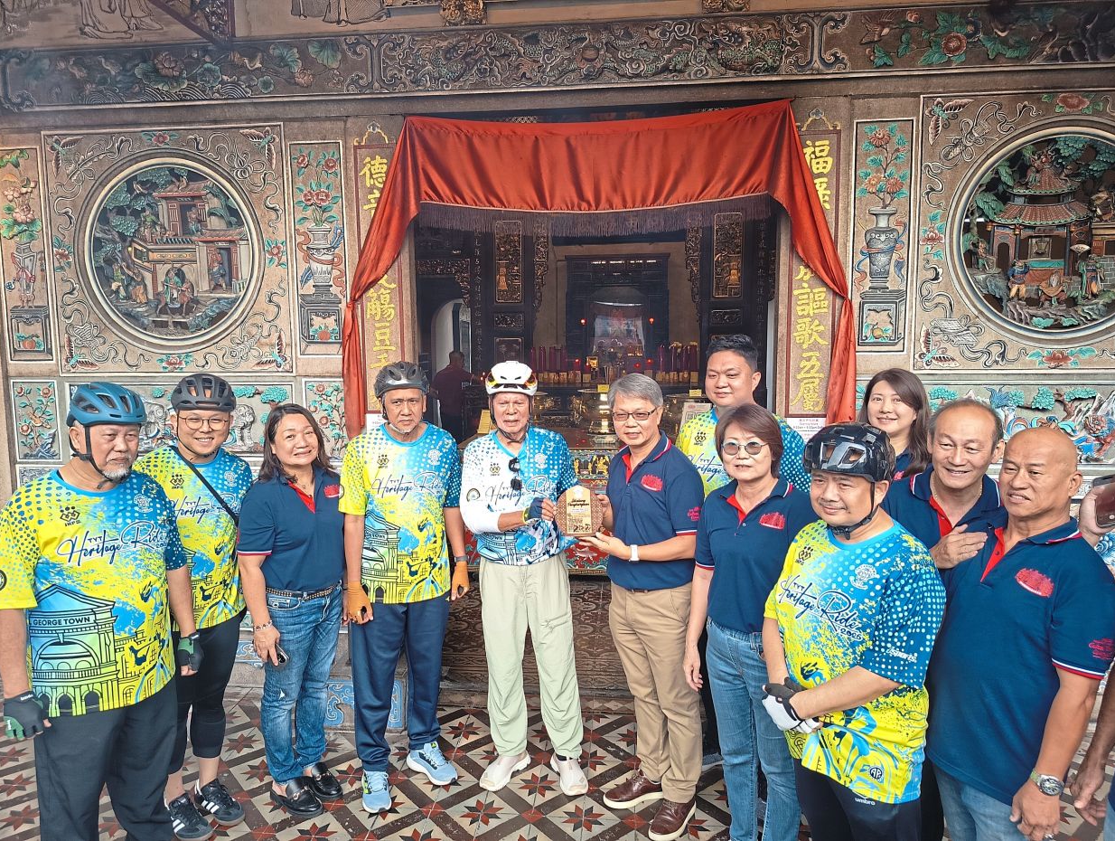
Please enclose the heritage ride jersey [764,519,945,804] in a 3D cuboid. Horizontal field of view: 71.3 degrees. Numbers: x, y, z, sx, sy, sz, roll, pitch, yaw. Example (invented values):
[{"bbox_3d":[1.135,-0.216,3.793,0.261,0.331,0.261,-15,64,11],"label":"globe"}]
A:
[{"bbox_3d":[0.791,0.633,2.091,0.500,0.740,0.360,6,10,42],"label":"heritage ride jersey"}]

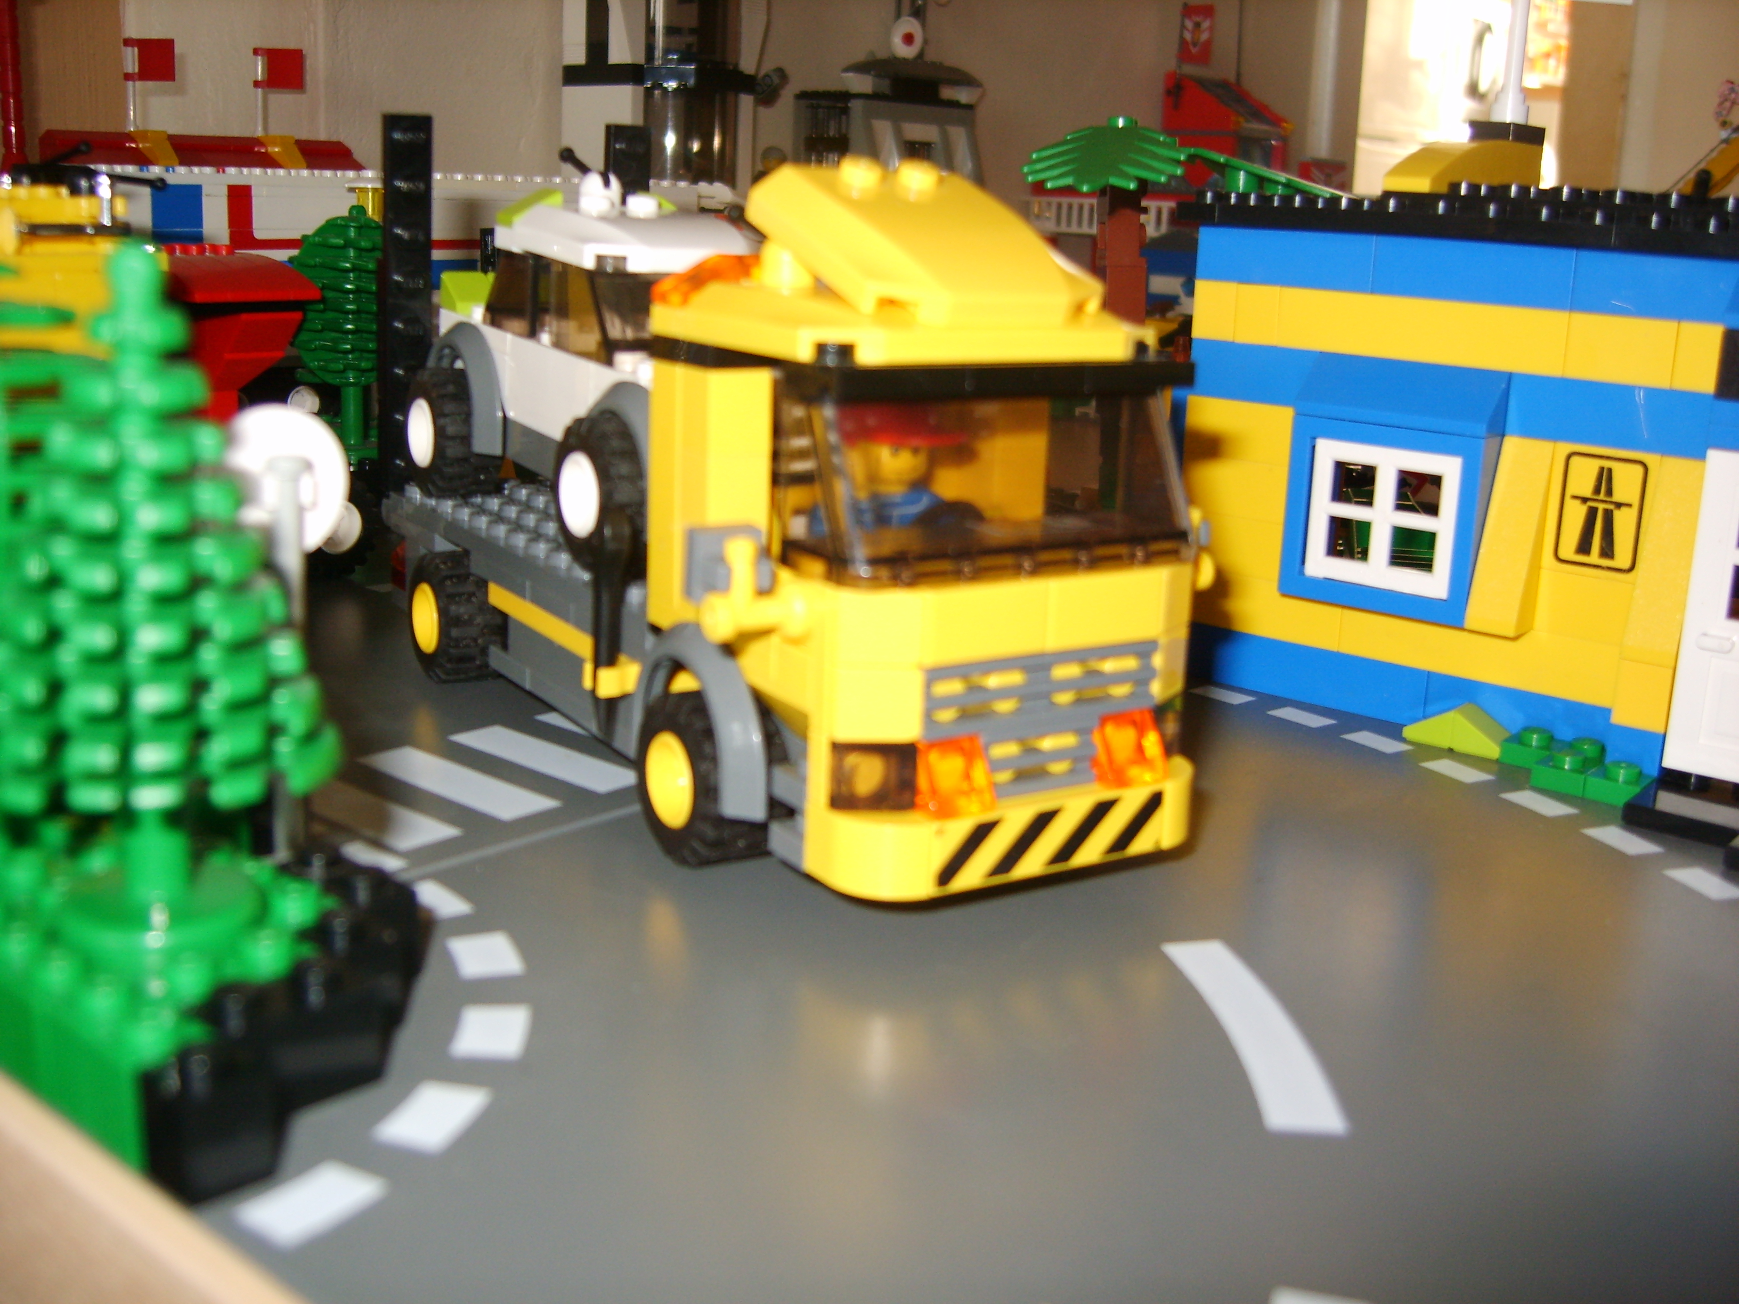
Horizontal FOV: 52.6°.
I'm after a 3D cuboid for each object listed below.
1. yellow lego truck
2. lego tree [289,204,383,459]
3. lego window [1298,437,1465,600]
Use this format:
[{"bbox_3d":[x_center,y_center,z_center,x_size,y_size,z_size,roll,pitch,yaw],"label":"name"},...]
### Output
[{"bbox_3d":[-0.022,-0.027,0.253,0.062,0.083,0.163,-7,17,-32],"label":"yellow lego truck"},{"bbox_3d":[-0.118,-0.073,0.403,0.031,0.058,0.031,15,19,41],"label":"lego tree"},{"bbox_3d":[0.080,-0.021,0.272,0.024,0.022,0.004,15,19,41],"label":"lego window"}]

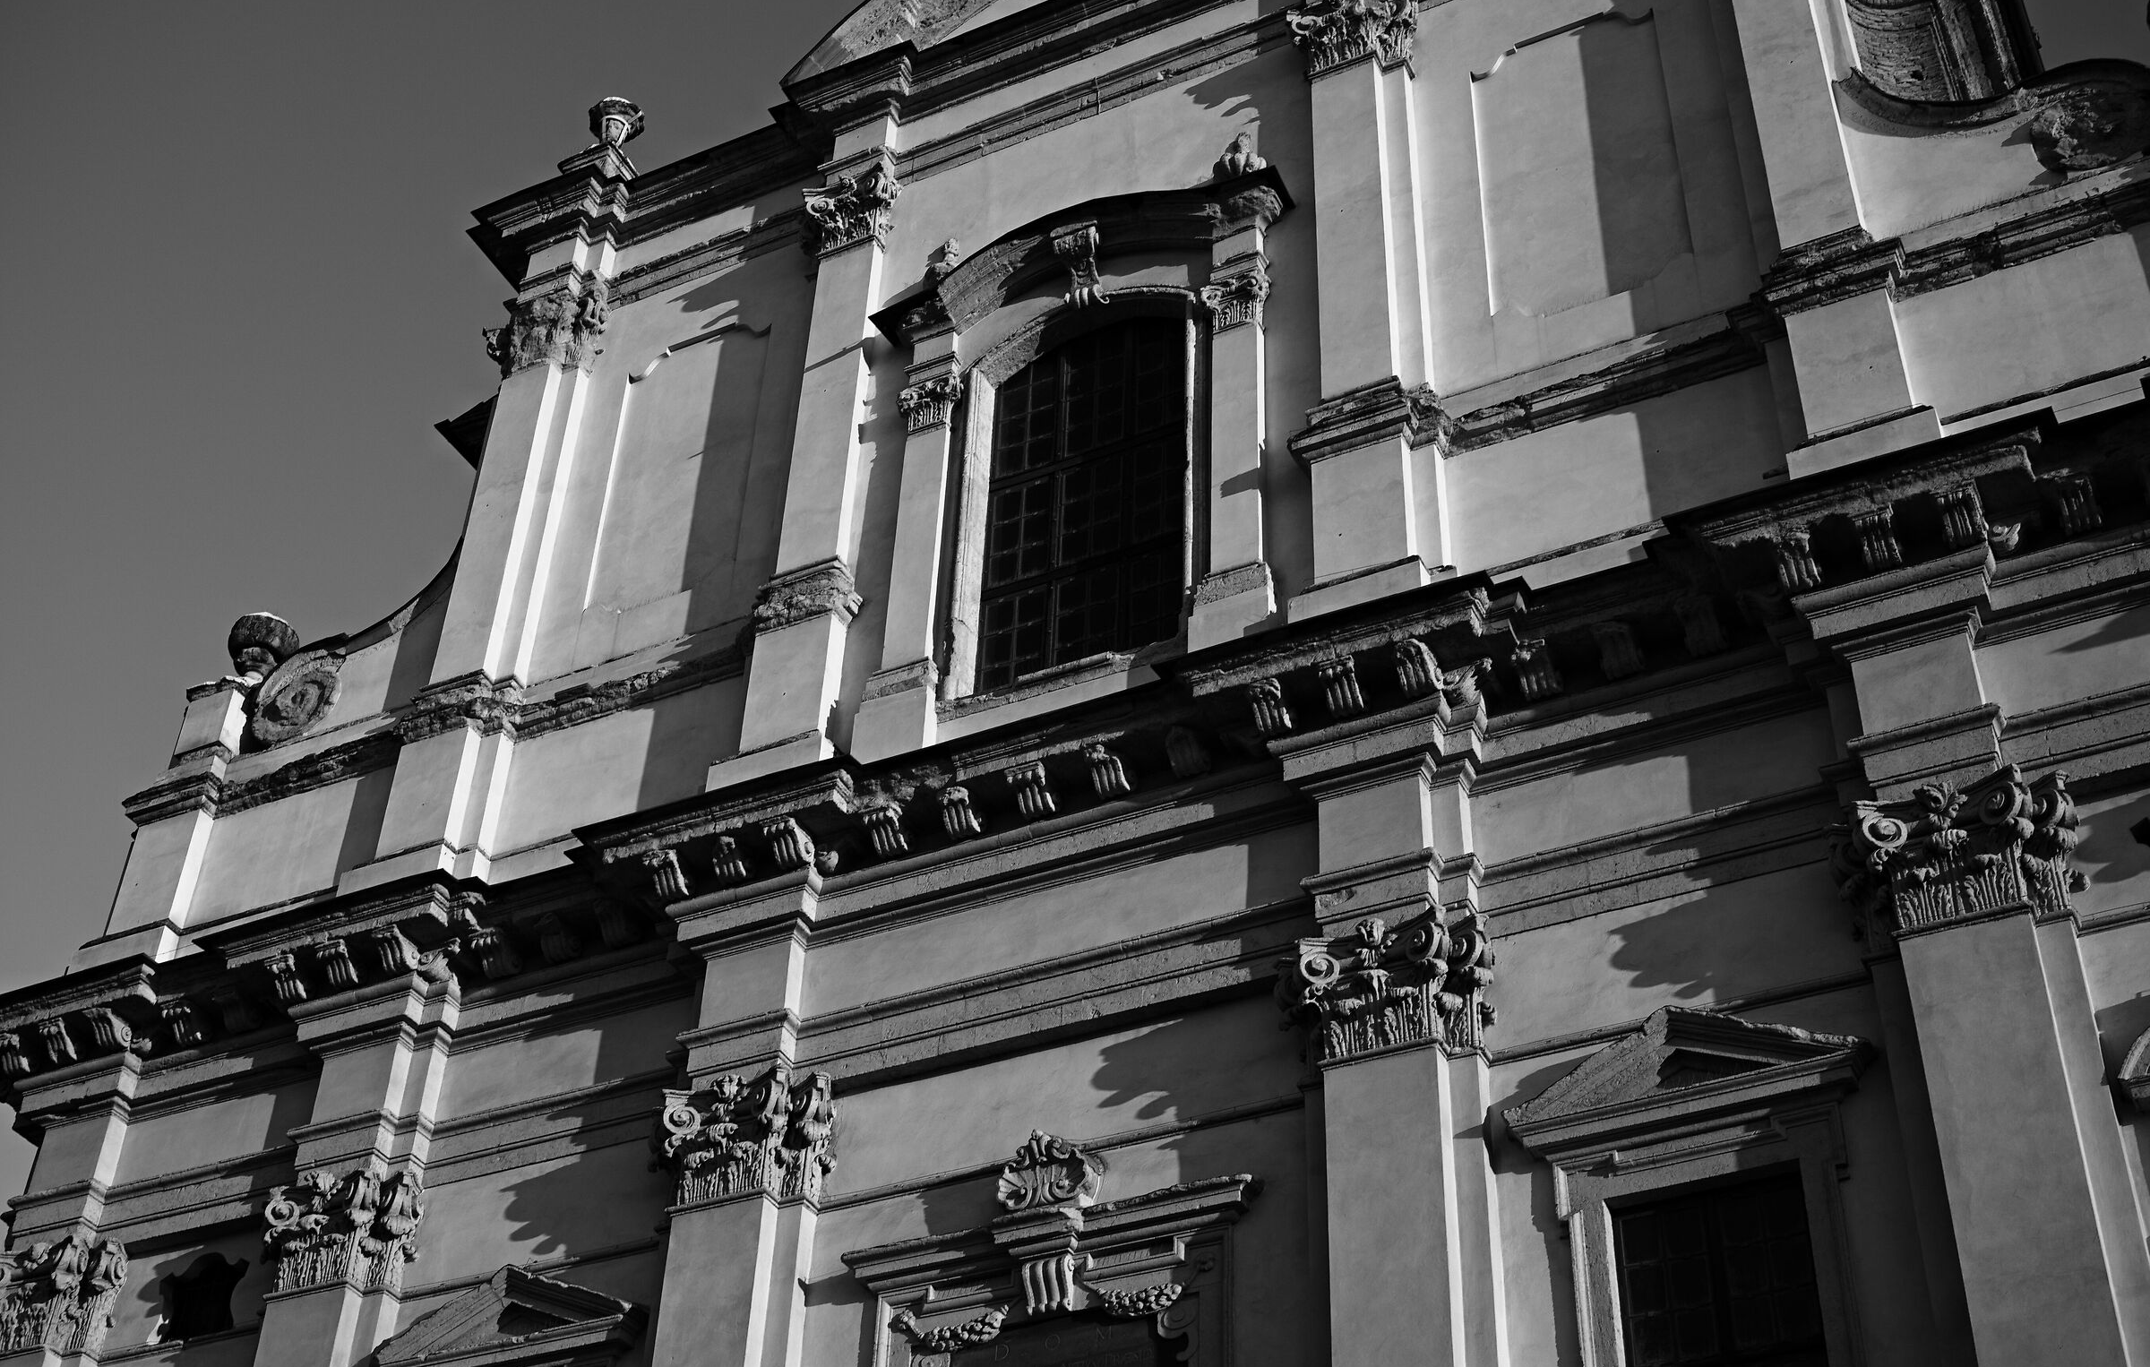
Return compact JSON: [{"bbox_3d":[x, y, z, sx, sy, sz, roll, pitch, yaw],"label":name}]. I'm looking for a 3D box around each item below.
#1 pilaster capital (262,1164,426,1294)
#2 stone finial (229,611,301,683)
[{"bbox_3d":[-5.941,4.479,21.304,1.508,0.942,0.681,-16,-43,21],"label":"pilaster capital"},{"bbox_3d":[-9.063,-0.240,29.787,0.790,0.840,0.790,1,-39,1],"label":"stone finial"}]

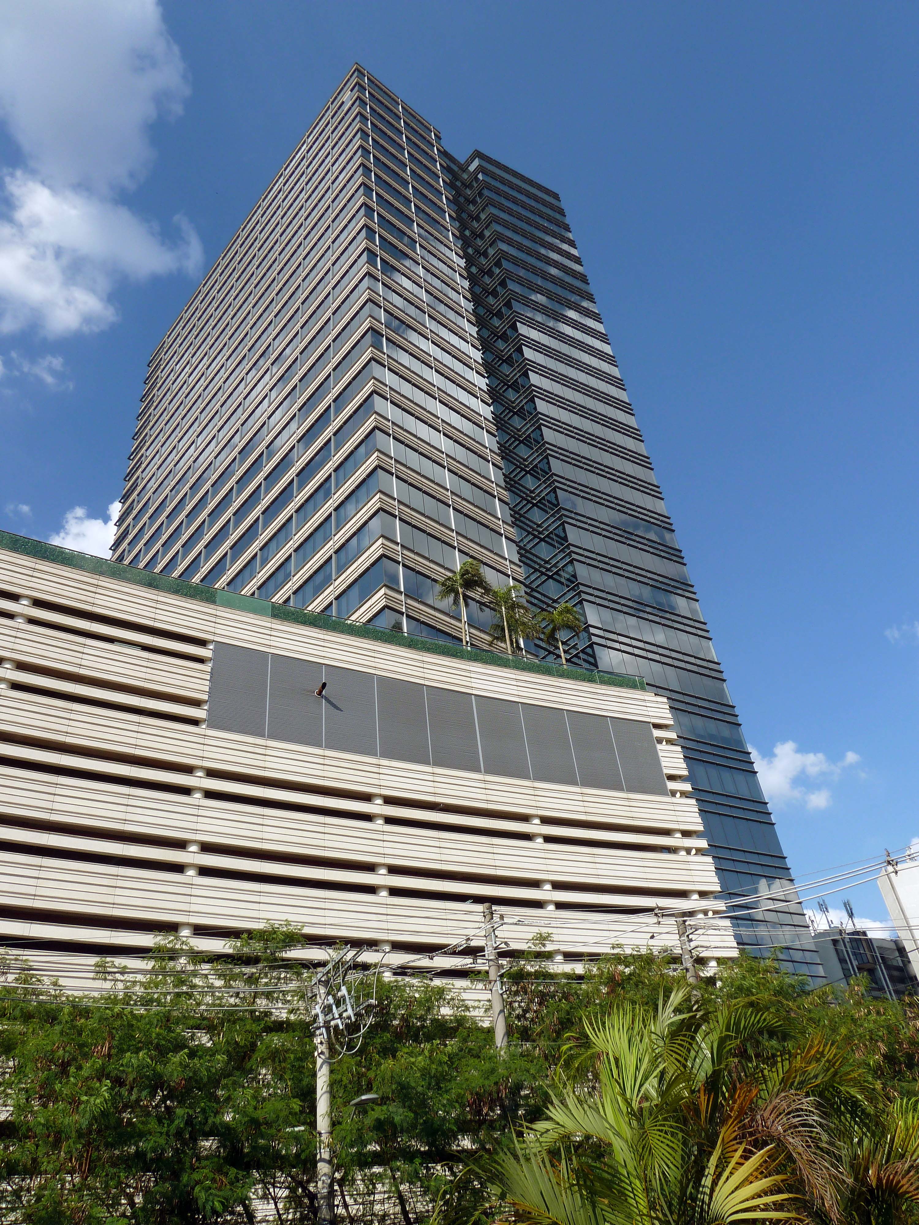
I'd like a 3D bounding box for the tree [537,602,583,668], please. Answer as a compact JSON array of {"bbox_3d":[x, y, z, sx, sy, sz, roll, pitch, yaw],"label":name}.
[{"bbox_3d":[5.965,2.039,50.576,2.750,6.123,2.750,-7,-38,0],"label":"tree"}]

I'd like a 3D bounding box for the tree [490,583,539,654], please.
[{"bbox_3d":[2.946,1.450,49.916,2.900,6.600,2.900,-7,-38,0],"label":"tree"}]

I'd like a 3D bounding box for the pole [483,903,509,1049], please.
[{"bbox_3d":[1.132,11.153,19.560,0.330,9.625,0.330,-7,-38,0],"label":"pole"}]

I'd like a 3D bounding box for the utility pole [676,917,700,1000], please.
[{"bbox_3d":[6.454,12.109,21.505,0.340,9.527,0.340,-7,-38,0],"label":"utility pole"}]

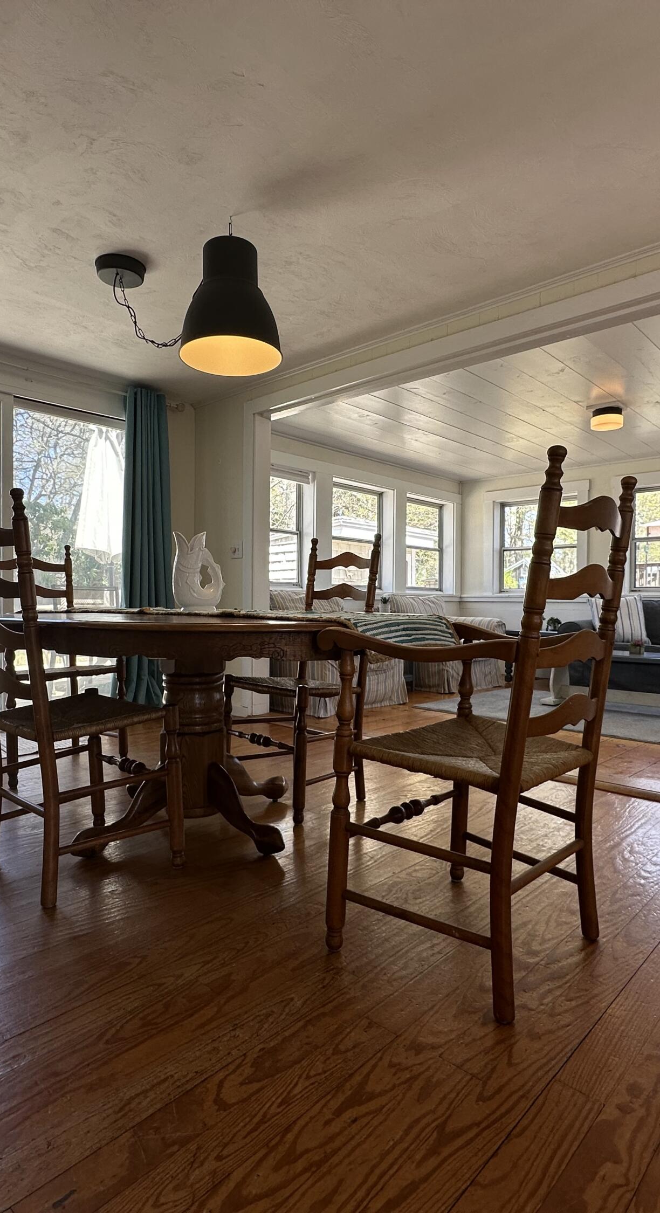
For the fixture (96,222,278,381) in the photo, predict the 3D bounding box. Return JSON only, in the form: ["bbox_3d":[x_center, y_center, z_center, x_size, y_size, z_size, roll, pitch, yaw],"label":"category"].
[{"bbox_3d":[-0.573,-1.187,2.585,0.927,0.529,0.384,1,1,38],"label":"fixture"}]

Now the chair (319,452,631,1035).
[{"bbox_3d":[0.363,0.247,1.538,0.575,1.100,0.600,1,1,44],"label":"chair"}]

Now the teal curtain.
[{"bbox_3d":[-1.257,-0.365,4.417,0.140,2.180,0.400,1,1,43],"label":"teal curtain"}]

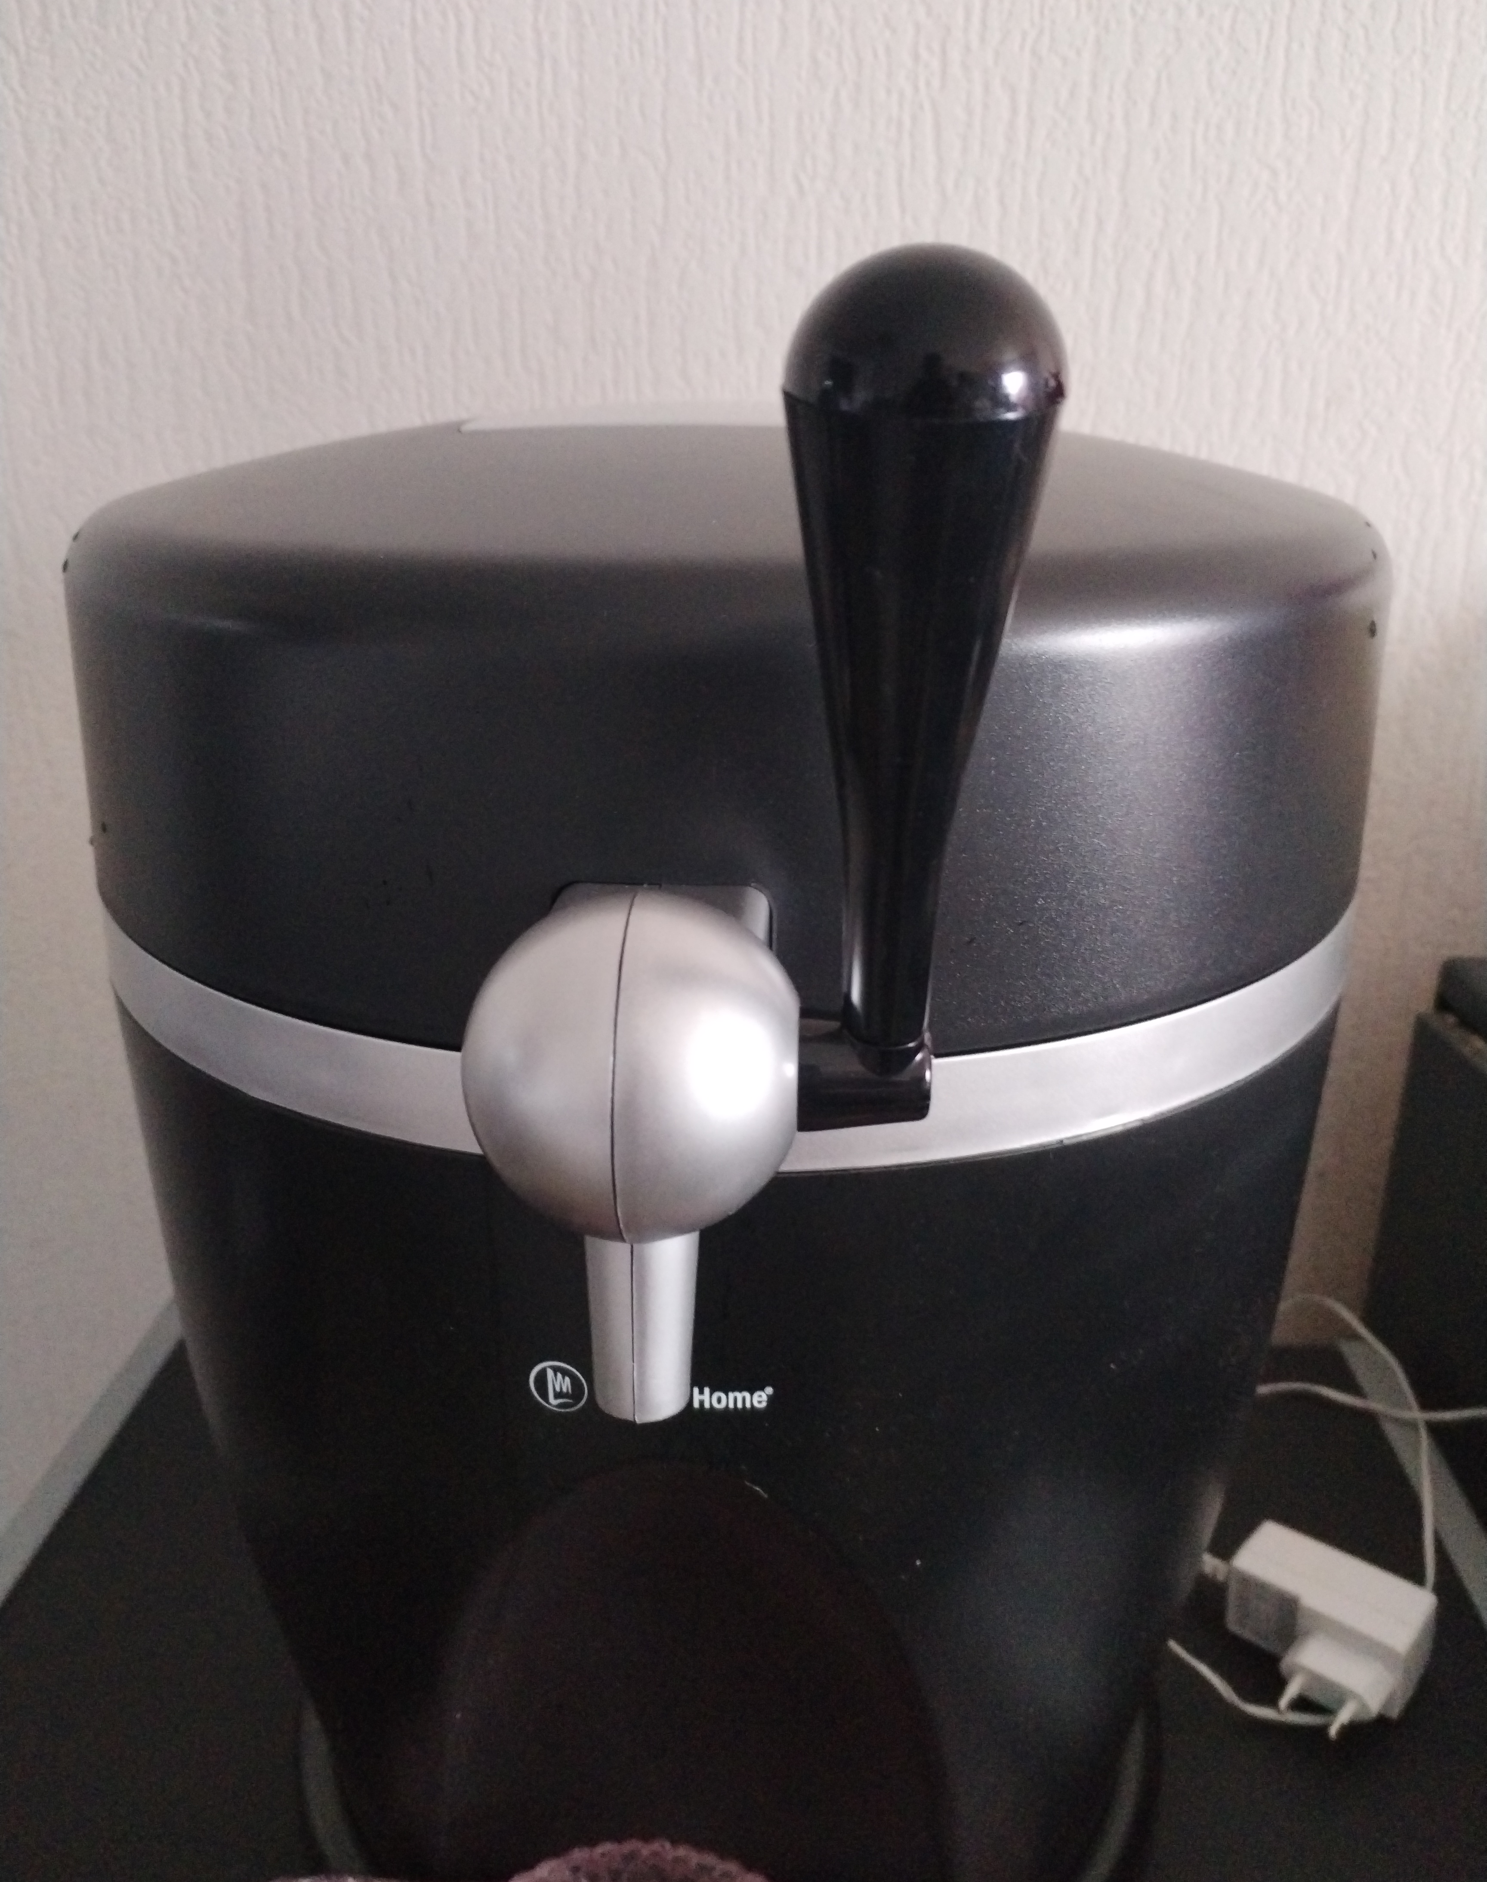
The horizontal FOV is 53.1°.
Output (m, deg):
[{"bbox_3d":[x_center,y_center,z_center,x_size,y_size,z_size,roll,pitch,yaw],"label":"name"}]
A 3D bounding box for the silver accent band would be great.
[{"bbox_3d":[-0.004,-0.028,0.421,0.330,0.021,0.330,2,22,4],"label":"silver accent band"}]

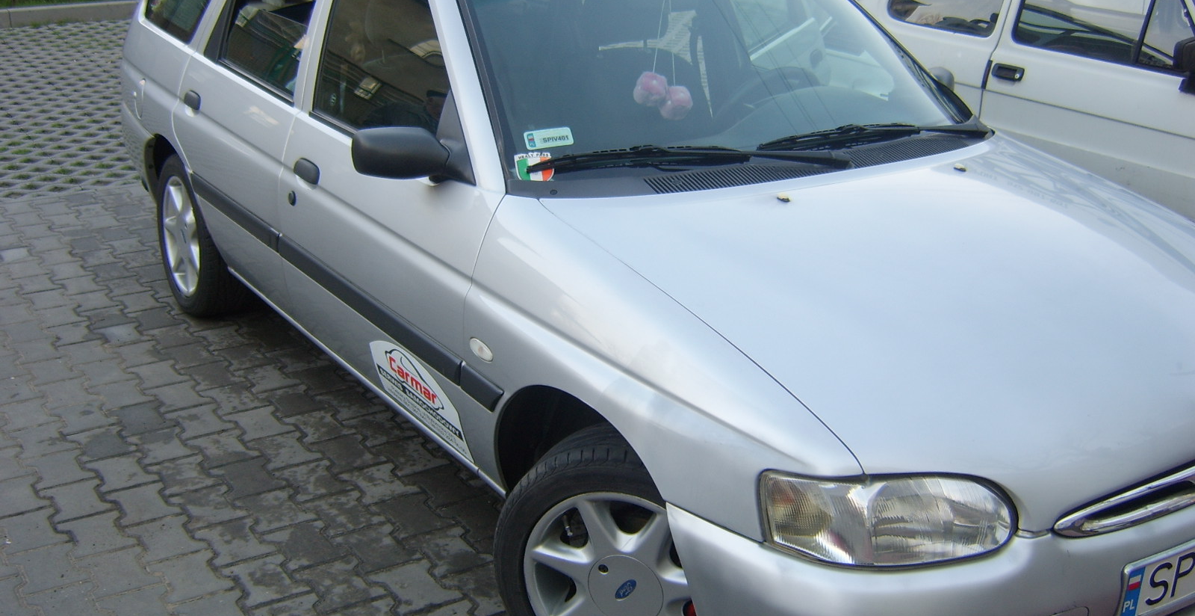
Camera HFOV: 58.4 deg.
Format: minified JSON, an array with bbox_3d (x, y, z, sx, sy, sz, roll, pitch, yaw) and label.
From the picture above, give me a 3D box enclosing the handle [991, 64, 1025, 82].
[{"bbox_3d":[1.629,-0.933,4.250,0.033,0.054,0.150,-8,23,-24],"label":"handle"}]

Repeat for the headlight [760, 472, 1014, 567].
[{"bbox_3d":[0.483,0.355,1.790,0.400,0.130,0.180,-7,23,-22],"label":"headlight"}]

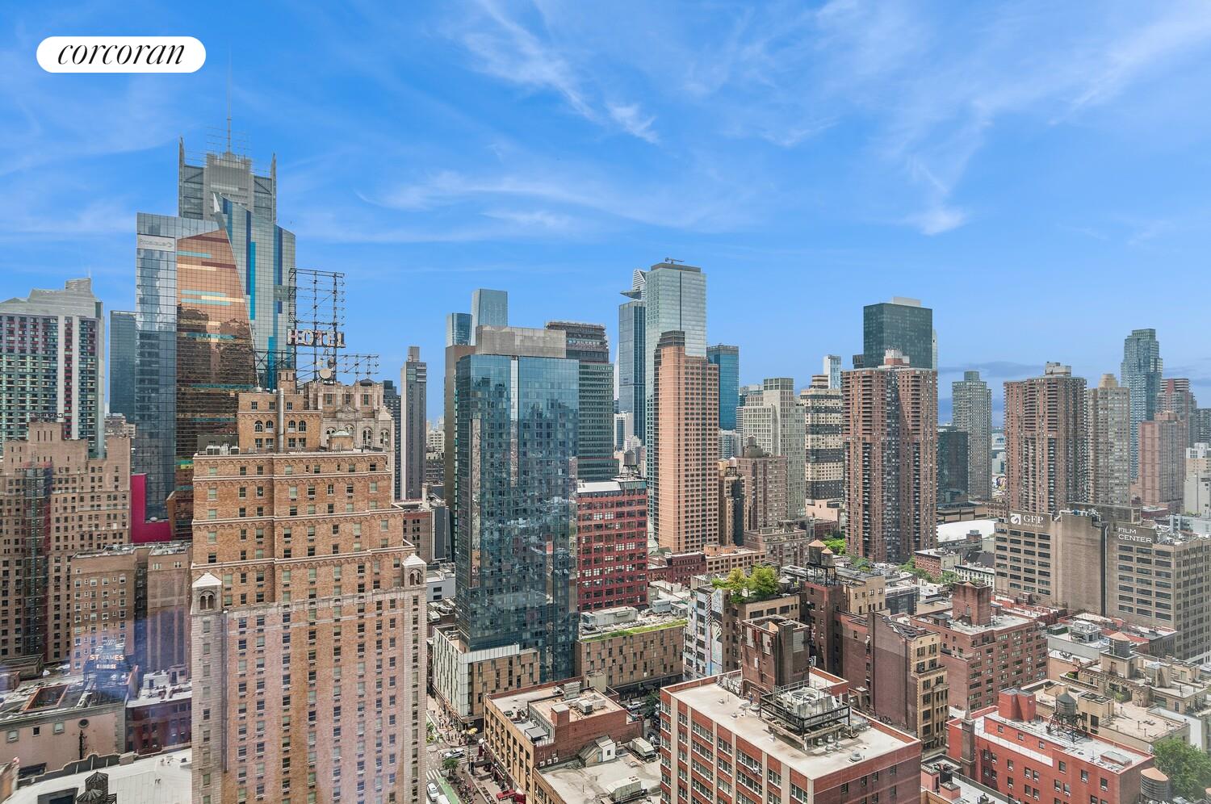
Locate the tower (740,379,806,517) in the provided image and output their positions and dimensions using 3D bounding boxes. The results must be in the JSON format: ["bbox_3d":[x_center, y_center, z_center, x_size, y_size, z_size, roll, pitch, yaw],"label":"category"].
[{"bbox_3d":[129.180,42.960,489.390,27.000,120.200,40.000,1,-1,-30],"label":"tower"}]

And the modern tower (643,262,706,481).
[{"bbox_3d":[45.240,3.810,422.410,35.000,187.500,23.700,0,-1,-29],"label":"modern tower"}]

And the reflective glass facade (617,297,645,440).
[{"bbox_3d":[68.050,-33.630,1204.960,62.000,305.700,54.000,1,-1,-30],"label":"reflective glass facade"}]

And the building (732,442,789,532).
[{"bbox_3d":[93.310,61.980,385.560,27.800,72.100,20.600,0,-1,-29],"label":"building"}]

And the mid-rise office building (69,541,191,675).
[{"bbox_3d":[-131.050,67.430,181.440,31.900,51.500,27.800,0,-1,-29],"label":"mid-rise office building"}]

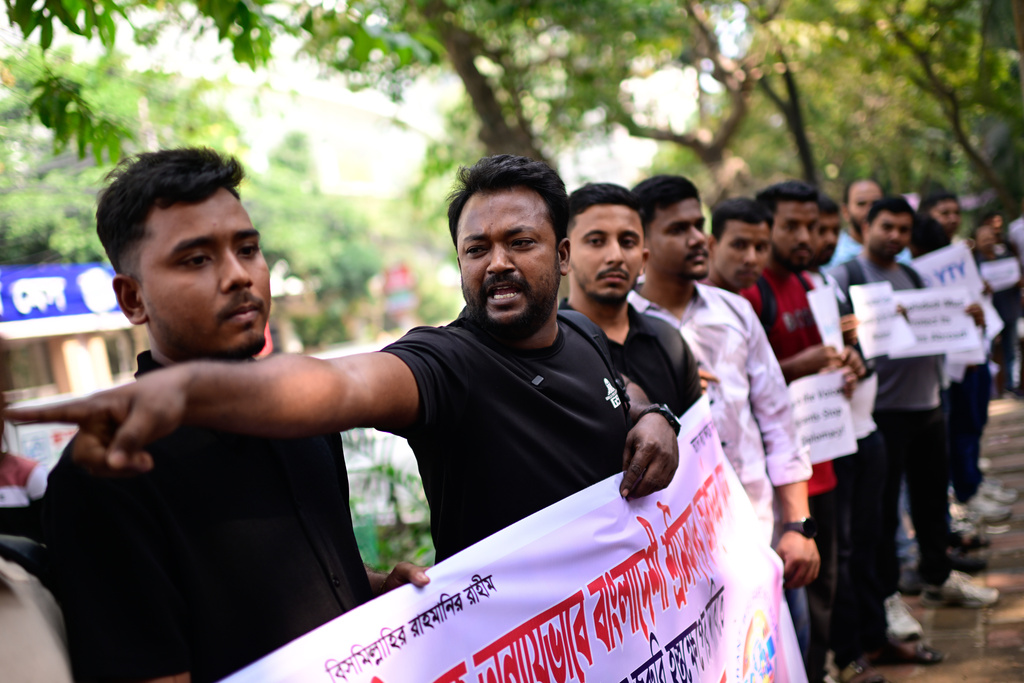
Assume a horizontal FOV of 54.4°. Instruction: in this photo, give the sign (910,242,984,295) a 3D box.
[{"bbox_3d":[1.819,-0.223,4.242,0.390,0.285,0.010,-21,-3,-6],"label":"sign"}]

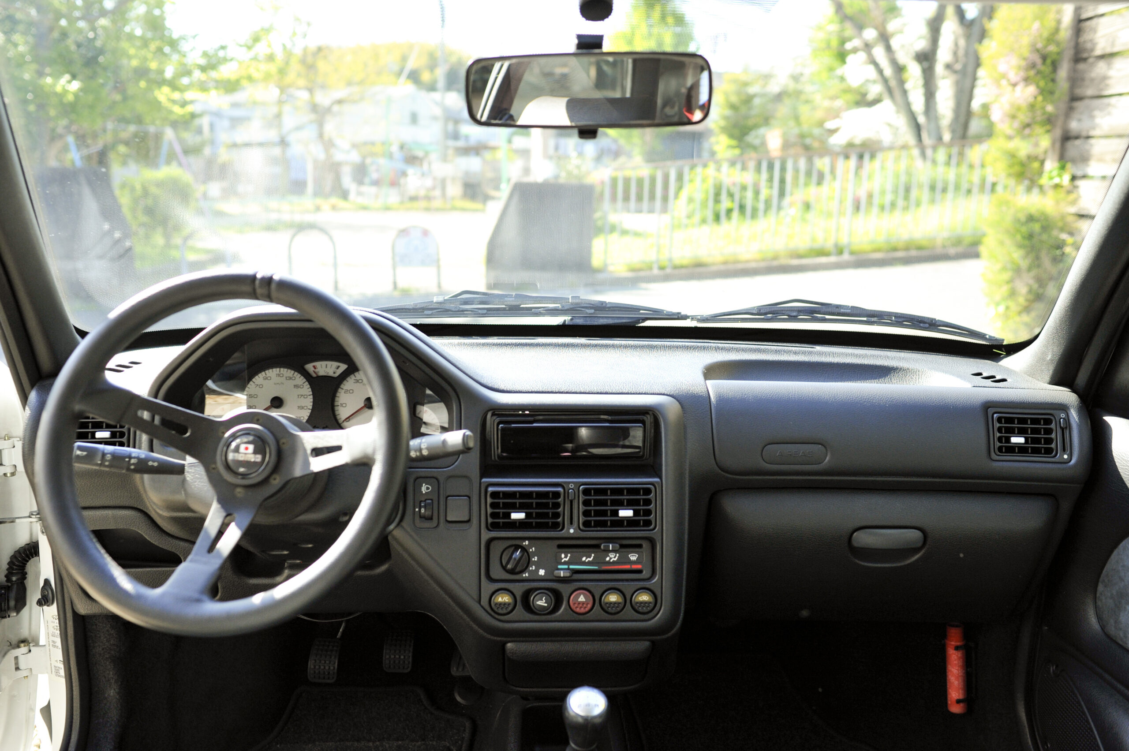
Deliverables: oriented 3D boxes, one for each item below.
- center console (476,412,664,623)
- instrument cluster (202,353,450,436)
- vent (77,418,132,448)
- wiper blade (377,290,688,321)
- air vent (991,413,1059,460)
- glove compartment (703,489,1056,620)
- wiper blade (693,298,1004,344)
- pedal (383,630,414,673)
[{"bbox_3d":[0.006,0.165,1.020,0.213,0.242,0.070,1,-1,1],"label":"center console"},{"bbox_3d":[-0.298,0.027,1.100,0.305,0.110,0.070,1,-7,1],"label":"instrument cluster"},{"bbox_3d":[-0.573,0.069,1.085,0.080,0.055,0.035,0,-3,-5],"label":"vent"},{"bbox_3d":[-0.060,-0.116,1.450,0.515,0.045,0.045,1,11,-1],"label":"wiper blade"},{"bbox_3d":[0.558,0.073,1.065,0.078,0.055,0.035,2,-3,7],"label":"air vent"},{"bbox_3d":[0.384,0.216,1.095,0.410,0.150,0.110,1,7,1],"label":"glove compartment"},{"bbox_3d":[0.462,-0.091,1.425,0.475,0.045,0.045,4,12,12],"label":"wiper blade"},{"bbox_3d":[-0.271,0.450,1.430,0.050,0.070,0.030,1,-22,1],"label":"pedal"}]

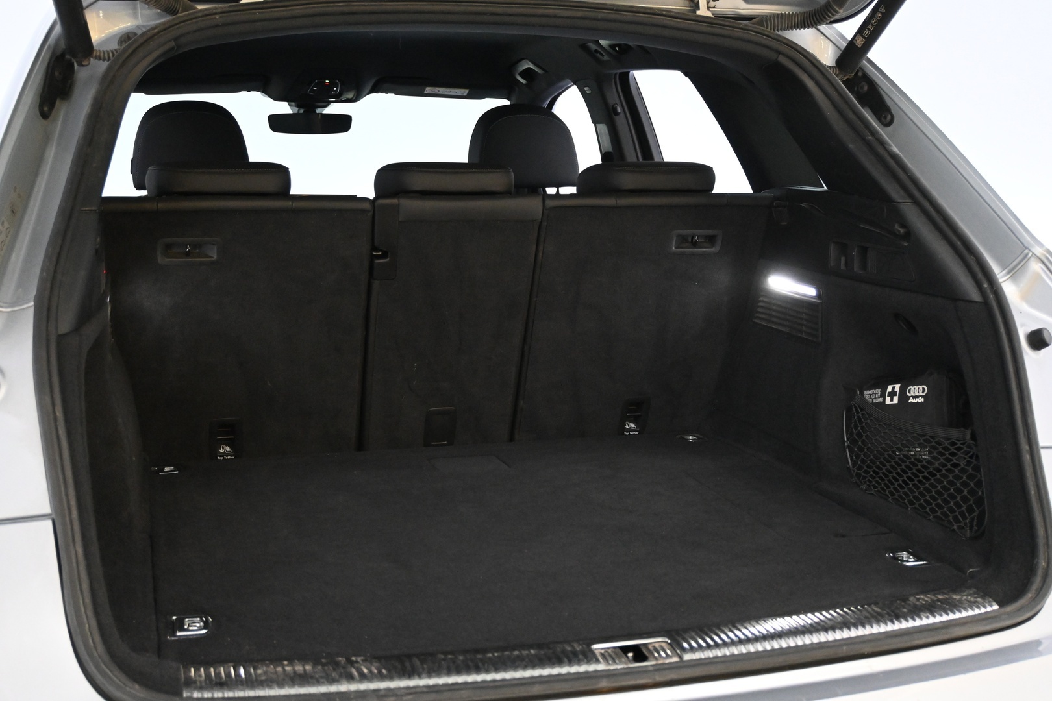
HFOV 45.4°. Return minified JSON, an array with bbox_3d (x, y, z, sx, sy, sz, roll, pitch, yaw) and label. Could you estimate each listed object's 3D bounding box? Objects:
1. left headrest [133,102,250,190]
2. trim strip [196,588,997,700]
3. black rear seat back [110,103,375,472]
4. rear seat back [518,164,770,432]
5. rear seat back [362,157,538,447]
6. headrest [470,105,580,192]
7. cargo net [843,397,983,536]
[{"bbox_3d":[-0.735,-0.450,2.767,0.250,0.200,0.125,-2,16,-17],"label":"left headrest"},{"bbox_3d":[0.120,0.330,1.411,0.975,0.030,0.130,-2,10,-17],"label":"trim strip"},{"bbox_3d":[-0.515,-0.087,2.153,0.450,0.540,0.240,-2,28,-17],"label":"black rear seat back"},{"bbox_3d":[0.192,-0.104,2.358,0.450,0.540,0.200,-2,28,-17],"label":"rear seat back"},{"bbox_3d":[-0.158,-0.089,2.243,0.290,0.540,0.190,-2,28,-17],"label":"rear seat back"},{"bbox_3d":[-0.001,-0.484,2.998,0.250,0.200,0.125,-2,16,-17],"label":"headrest"},{"bbox_3d":[0.561,0.158,1.848,0.055,0.140,0.325,-2,10,-17],"label":"cargo net"}]

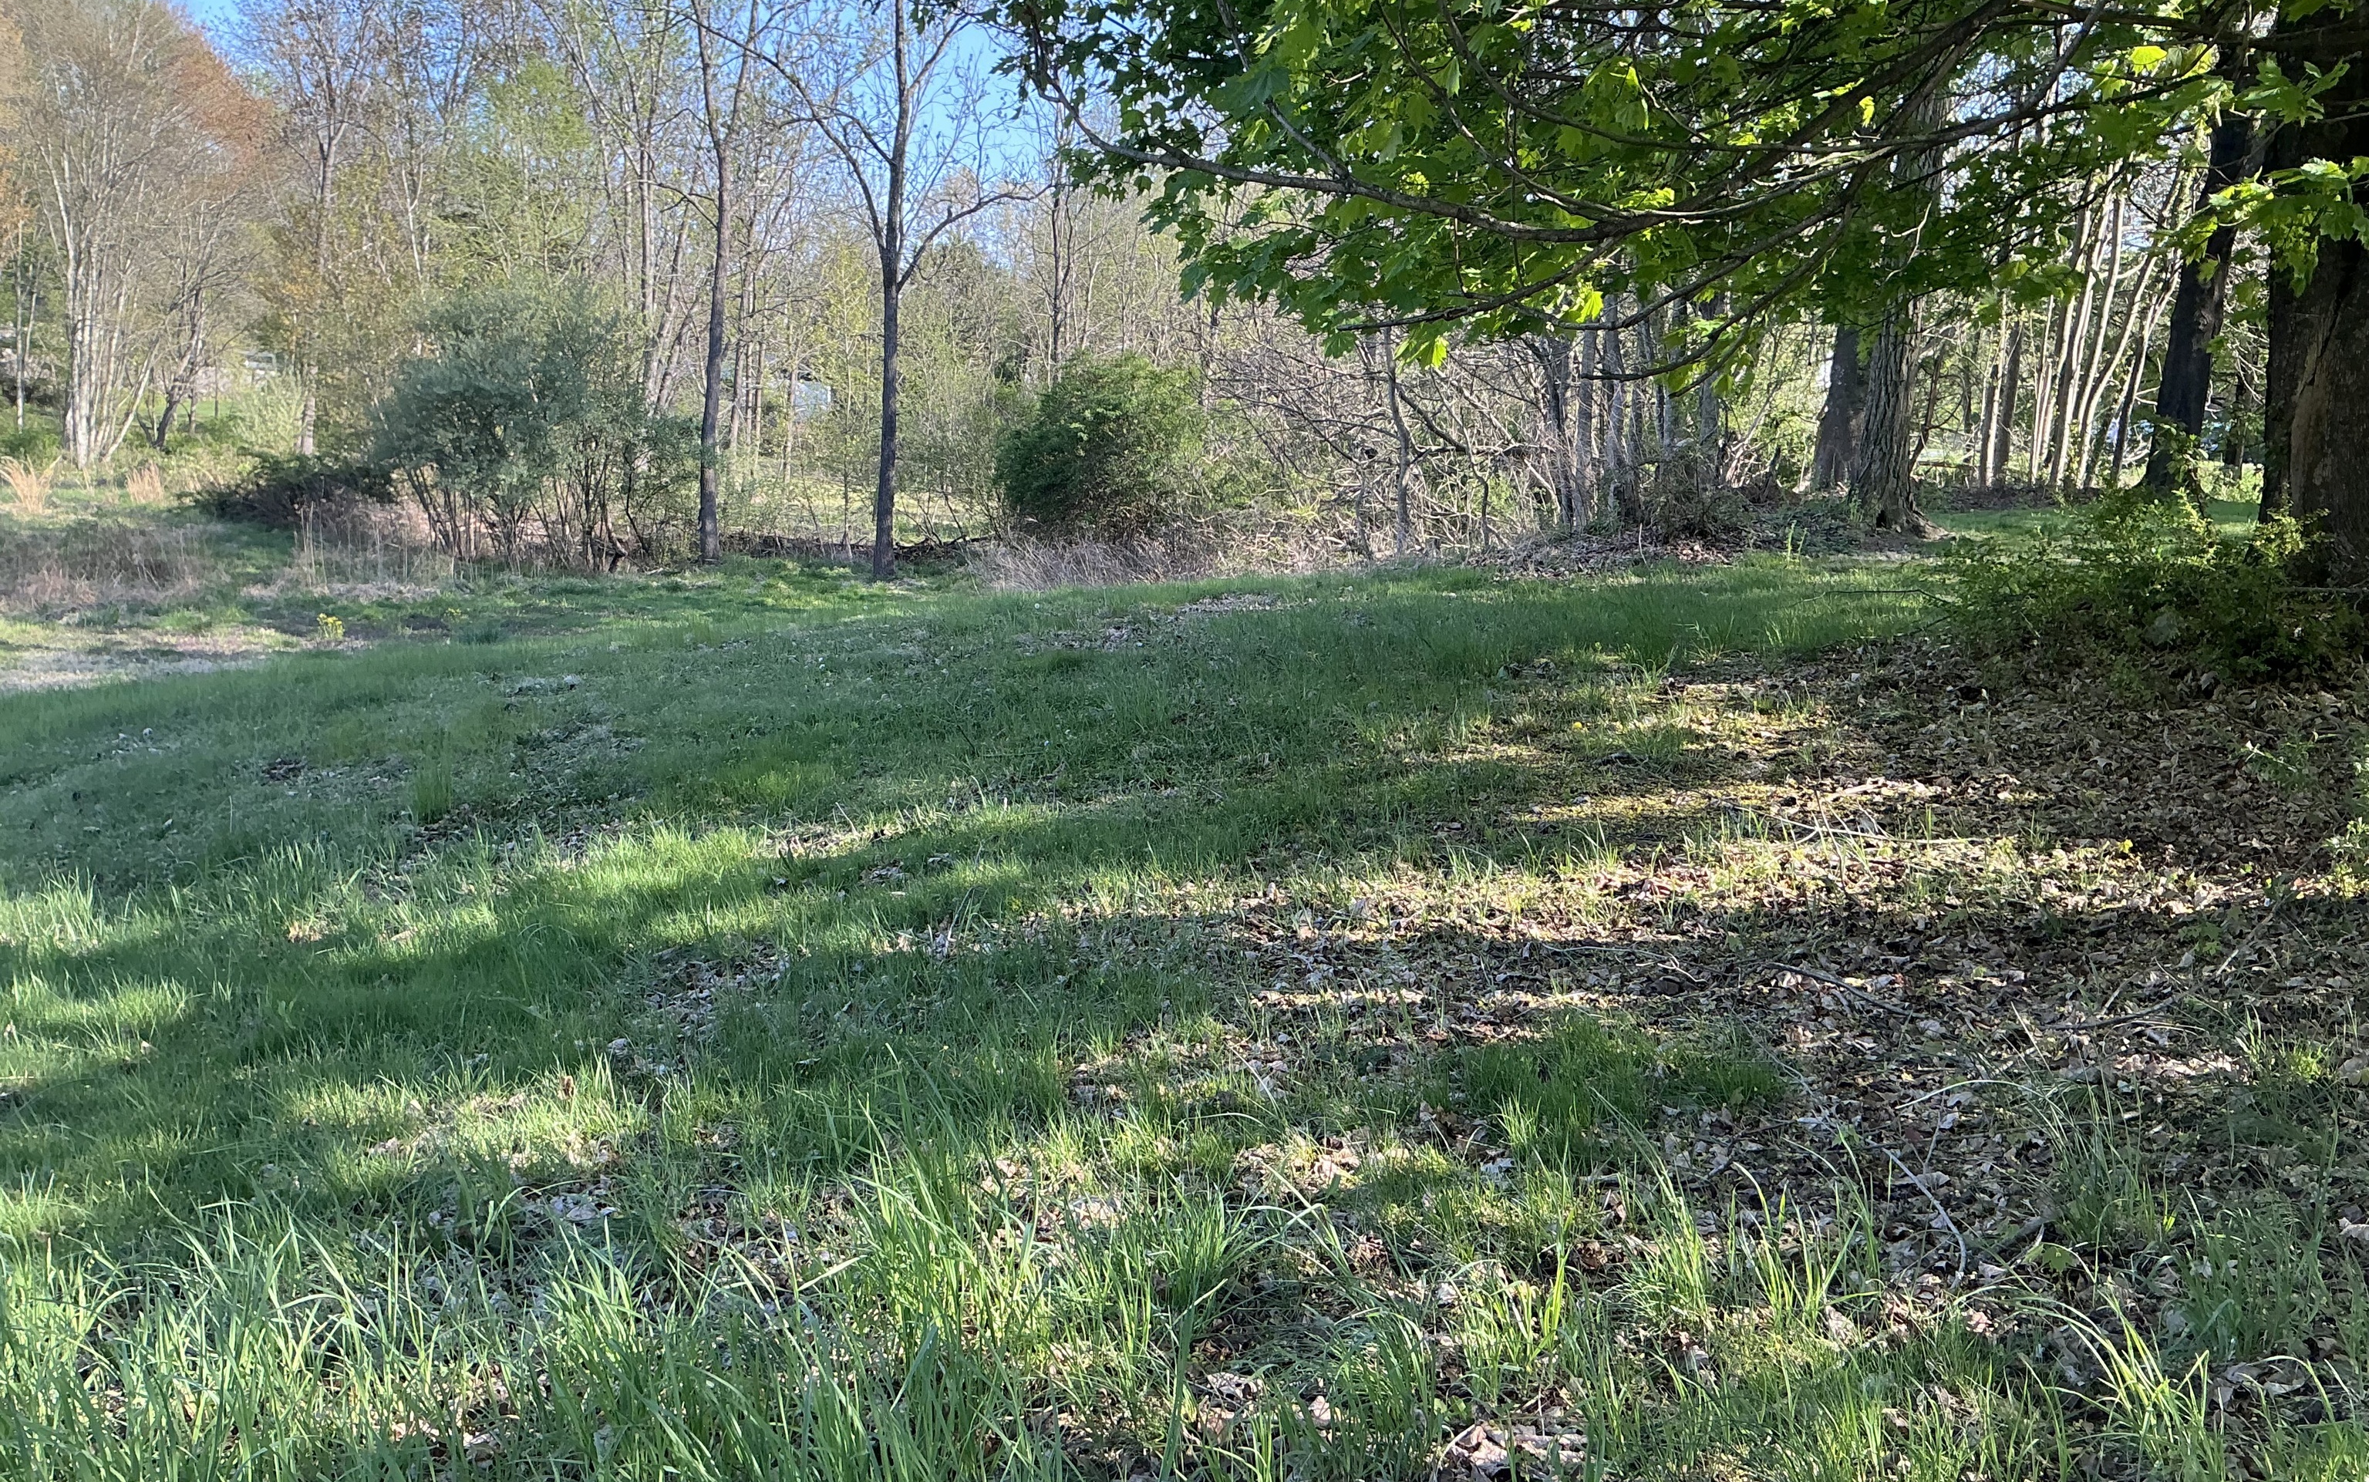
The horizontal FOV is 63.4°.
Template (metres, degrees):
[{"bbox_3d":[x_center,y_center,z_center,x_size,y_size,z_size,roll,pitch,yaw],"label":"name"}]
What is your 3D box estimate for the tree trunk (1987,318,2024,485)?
[{"bbox_3d":[14.580,-5.993,34.000,0.499,2.955,0.500,1,9,0],"label":"tree trunk"}]

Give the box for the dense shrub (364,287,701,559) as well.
[{"bbox_3d":[-8.657,-4.224,25.500,4.285,3.679,3.600,1,9,0],"label":"dense shrub"}]

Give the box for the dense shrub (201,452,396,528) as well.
[{"bbox_3d":[-14.401,-4.087,31.000,3.204,1.257,2.300,1,9,0],"label":"dense shrub"}]

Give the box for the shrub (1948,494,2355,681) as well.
[{"bbox_3d":[5.314,-0.837,10.500,2.118,0.970,1.600,1,9,0],"label":"shrub"}]

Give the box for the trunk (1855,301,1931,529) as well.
[{"bbox_3d":[8.497,-3.854,23.000,0.800,2.710,0.750,1,9,0],"label":"trunk"}]

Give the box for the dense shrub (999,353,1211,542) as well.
[{"bbox_3d":[-1.186,-4.159,27.000,2.973,2.686,2.700,1,9,0],"label":"dense shrub"}]

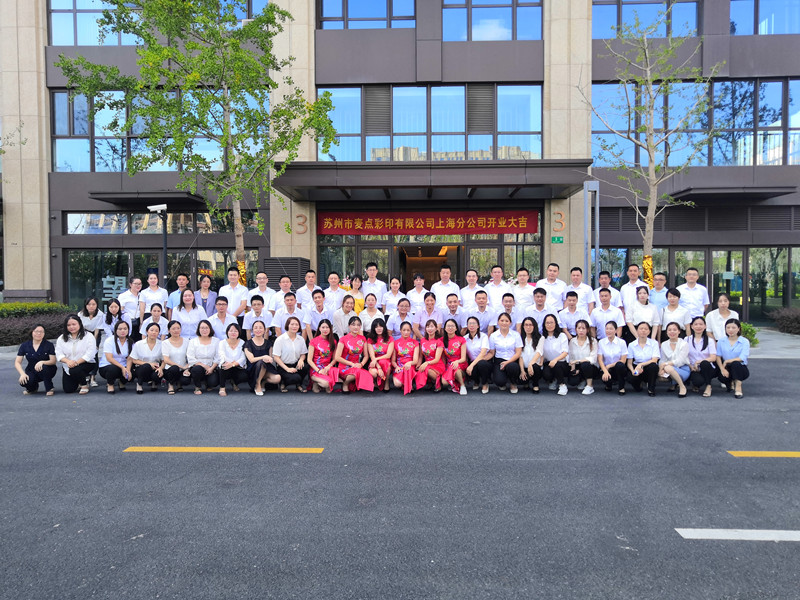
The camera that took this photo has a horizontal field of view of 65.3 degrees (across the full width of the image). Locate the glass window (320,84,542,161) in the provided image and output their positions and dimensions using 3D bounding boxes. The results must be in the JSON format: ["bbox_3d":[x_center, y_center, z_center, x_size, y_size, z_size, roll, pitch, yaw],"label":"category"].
[{"bbox_3d":[0.840,-4.923,17.480,6.296,2.263,0.150,0,2,2],"label":"glass window"}]

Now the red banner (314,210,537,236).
[{"bbox_3d":[0.856,-2.386,19.318,6.850,0.710,0.050,0,2,2],"label":"red banner"}]

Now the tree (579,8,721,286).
[{"bbox_3d":[5.745,-2.834,14.407,3.250,7.650,3.100,0,2,2],"label":"tree"}]

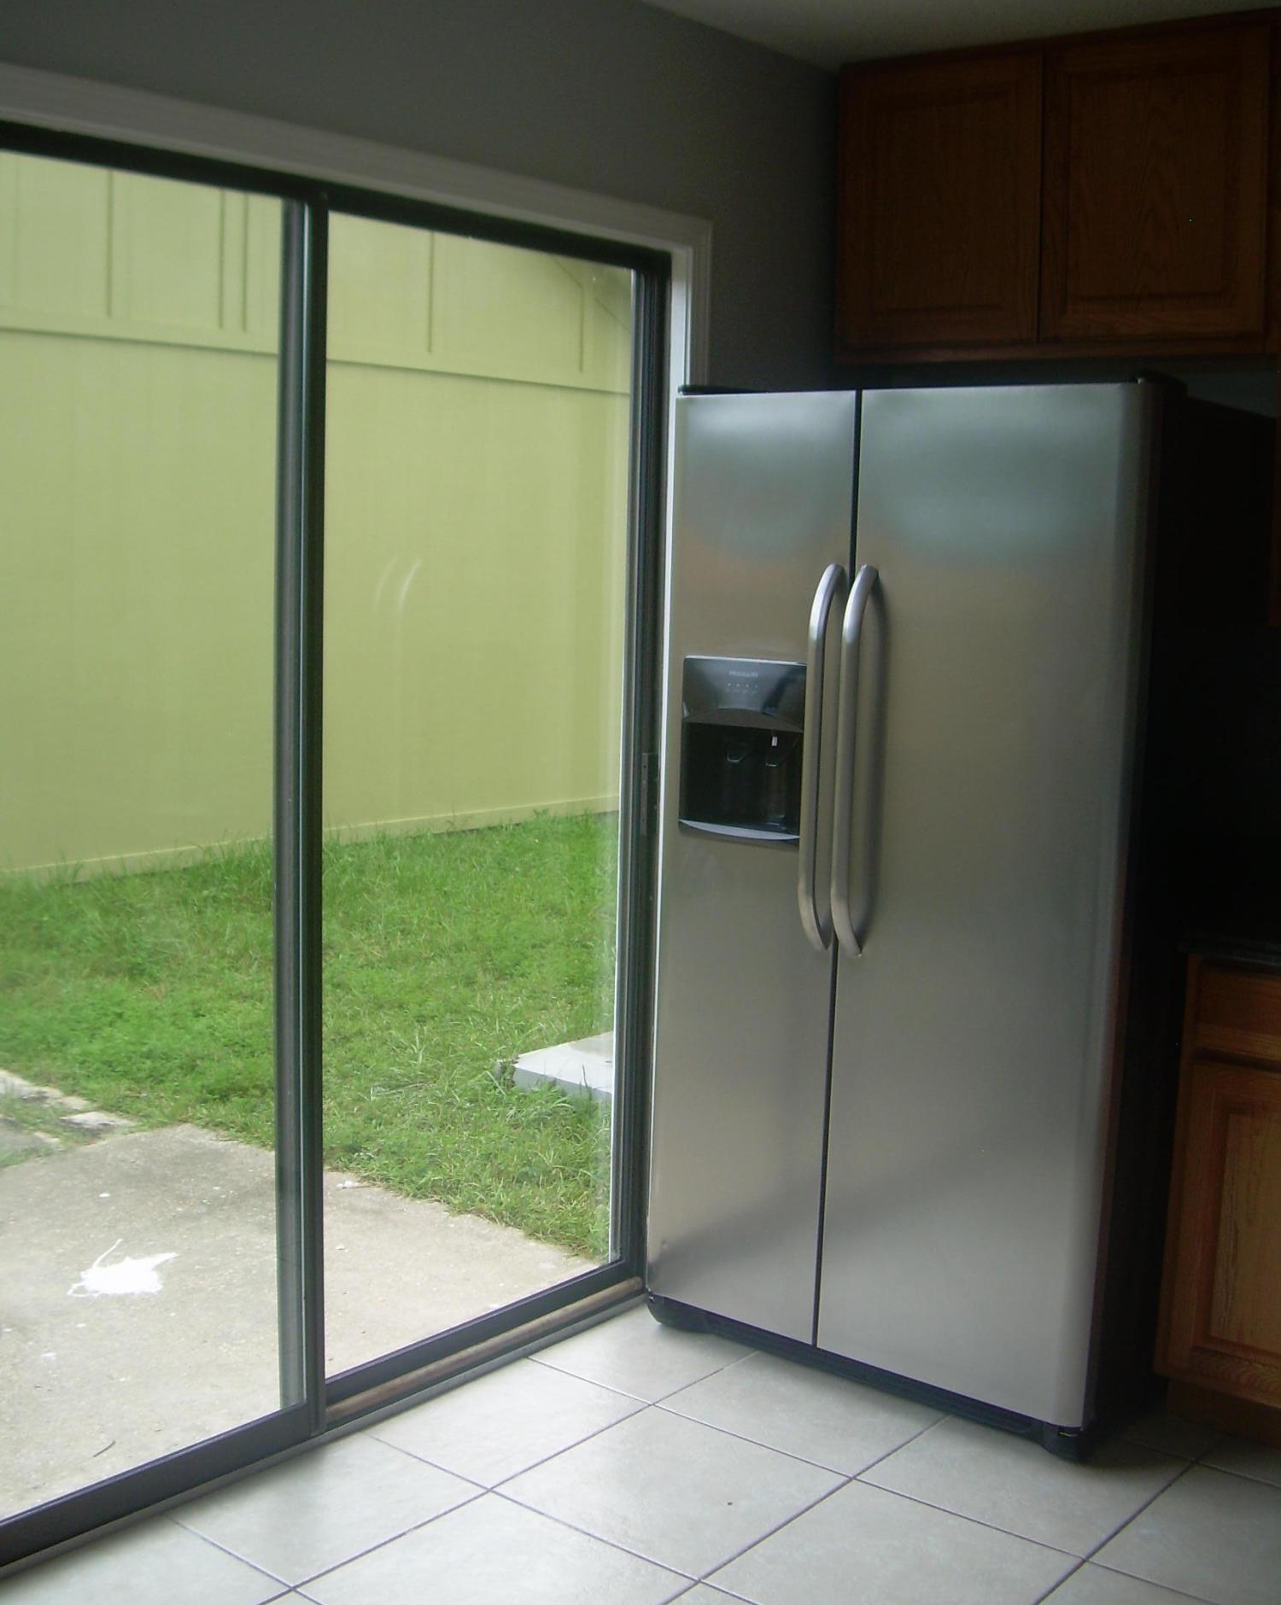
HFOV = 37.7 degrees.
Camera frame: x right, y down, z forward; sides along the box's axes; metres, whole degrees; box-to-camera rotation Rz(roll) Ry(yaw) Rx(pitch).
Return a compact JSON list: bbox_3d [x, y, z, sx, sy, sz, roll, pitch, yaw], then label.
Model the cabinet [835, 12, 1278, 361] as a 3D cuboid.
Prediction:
[{"bbox_3d":[0.862,-1.150,3.600,0.930,0.600,0.330,8,10,38],"label":"cabinet"}]

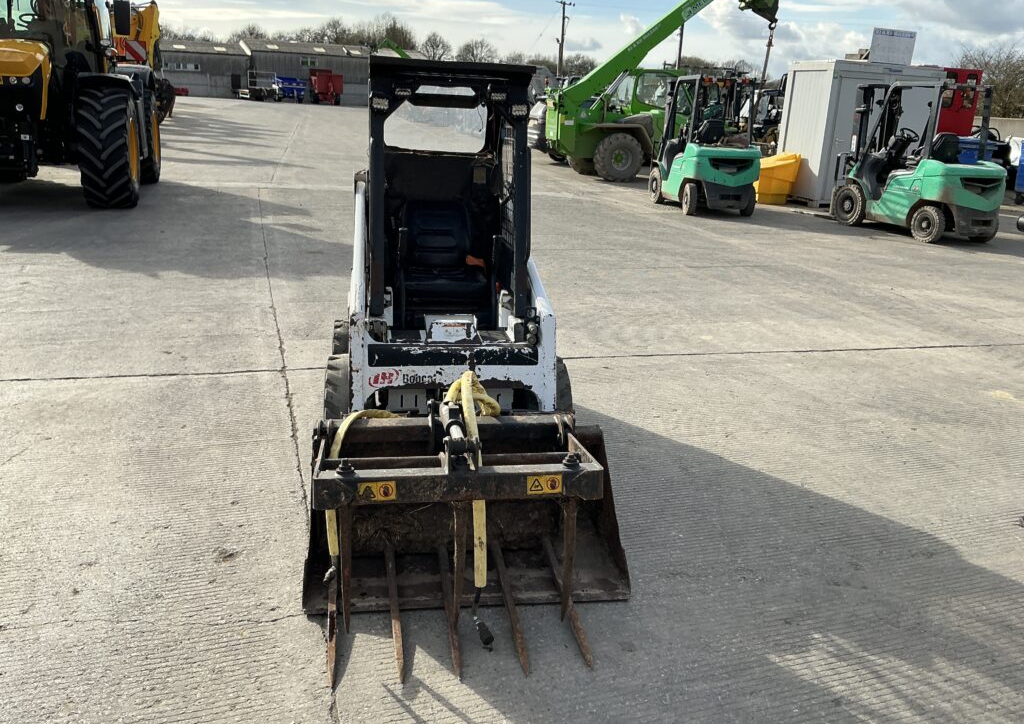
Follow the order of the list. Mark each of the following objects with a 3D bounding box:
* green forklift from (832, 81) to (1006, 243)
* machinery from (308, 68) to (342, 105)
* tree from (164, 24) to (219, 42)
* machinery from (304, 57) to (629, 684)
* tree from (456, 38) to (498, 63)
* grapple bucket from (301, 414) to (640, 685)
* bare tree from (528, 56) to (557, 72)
[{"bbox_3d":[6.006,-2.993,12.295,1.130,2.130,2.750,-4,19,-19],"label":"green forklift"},{"bbox_3d":[-16.207,-24.223,72.351,2.400,3.100,5.200,-4,19,-22],"label":"machinery"},{"bbox_3d":[-41.264,-38.639,105.879,6.732,8.200,6.732,-4,19,-20],"label":"tree"},{"bbox_3d":[-0.249,-0.335,3.530,1.125,1.800,2.830,0,18,-9],"label":"machinery"},{"bbox_3d":[-4.692,-40.135,115.149,5.880,9.012,5.880,2,18,-3],"label":"tree"},{"bbox_3d":[-0.131,0.474,2.799,1.120,0.720,0.940,0,18,-9],"label":"grapple bucket"},{"bbox_3d":[4.480,-39.795,118.428,4.028,7.272,4.028,3,18,1],"label":"bare tree"}]

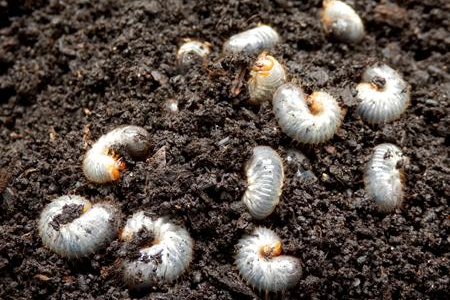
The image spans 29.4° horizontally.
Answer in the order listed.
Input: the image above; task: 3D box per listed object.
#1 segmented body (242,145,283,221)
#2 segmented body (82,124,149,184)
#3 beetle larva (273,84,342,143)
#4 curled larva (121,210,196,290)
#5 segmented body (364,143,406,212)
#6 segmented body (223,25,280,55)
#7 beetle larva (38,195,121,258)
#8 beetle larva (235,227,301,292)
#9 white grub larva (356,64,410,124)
[{"bbox_3d":[0.013,0.011,0.285,0.014,0.013,0.029,0,48,0],"label":"segmented body"},{"bbox_3d":[-0.037,0.002,0.294,0.023,0.011,0.023,7,48,7],"label":"segmented body"},{"bbox_3d":[0.030,-0.013,0.307,0.025,0.011,0.025,0,48,0],"label":"beetle larva"},{"bbox_3d":[-0.021,0.031,0.267,0.023,0.011,0.029,0,48,0],"label":"curled larva"},{"bbox_3d":[0.053,0.009,0.286,0.014,0.013,0.027,0,48,0],"label":"segmented body"},{"bbox_3d":[0.010,-0.043,0.334,0.024,0.011,0.011,-19,51,-16],"label":"segmented body"},{"bbox_3d":[-0.046,0.024,0.274,0.026,0.011,0.023,0,48,0],"label":"beetle larva"},{"bbox_3d":[0.013,0.034,0.265,0.020,0.011,0.023,0,48,0],"label":"beetle larva"},{"bbox_3d":[0.058,-0.021,0.314,0.020,0.011,0.026,23,52,20],"label":"white grub larva"}]

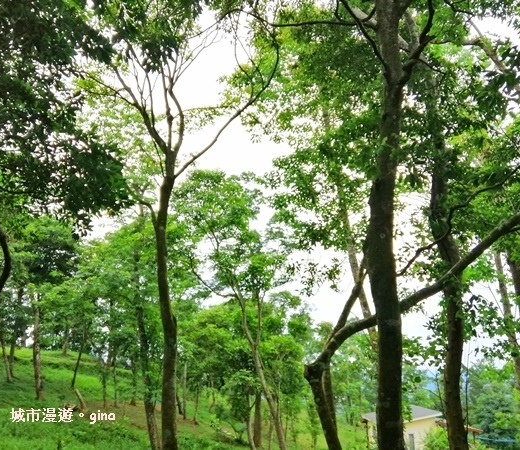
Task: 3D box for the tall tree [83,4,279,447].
[{"bbox_3d":[-1.550,-0.420,8.000,3.800,8.500,3.500,0,-17,0],"label":"tall tree"}]

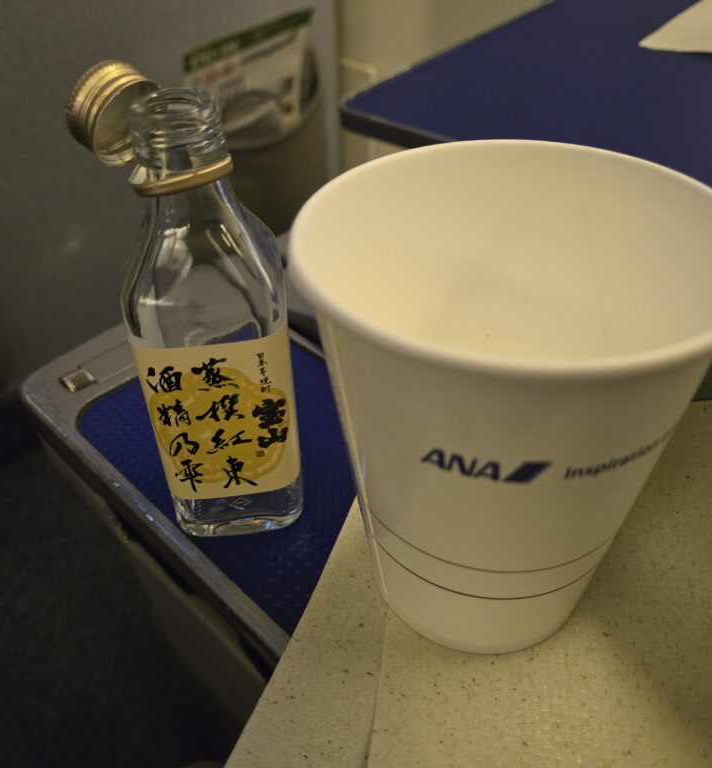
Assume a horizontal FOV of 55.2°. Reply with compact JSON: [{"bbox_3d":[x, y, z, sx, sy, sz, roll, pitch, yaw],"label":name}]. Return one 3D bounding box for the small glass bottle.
[{"bbox_3d":[-0.035,-0.013,0.159,0.037,0.109,0.035,-6,40,-6],"label":"small glass bottle"}]

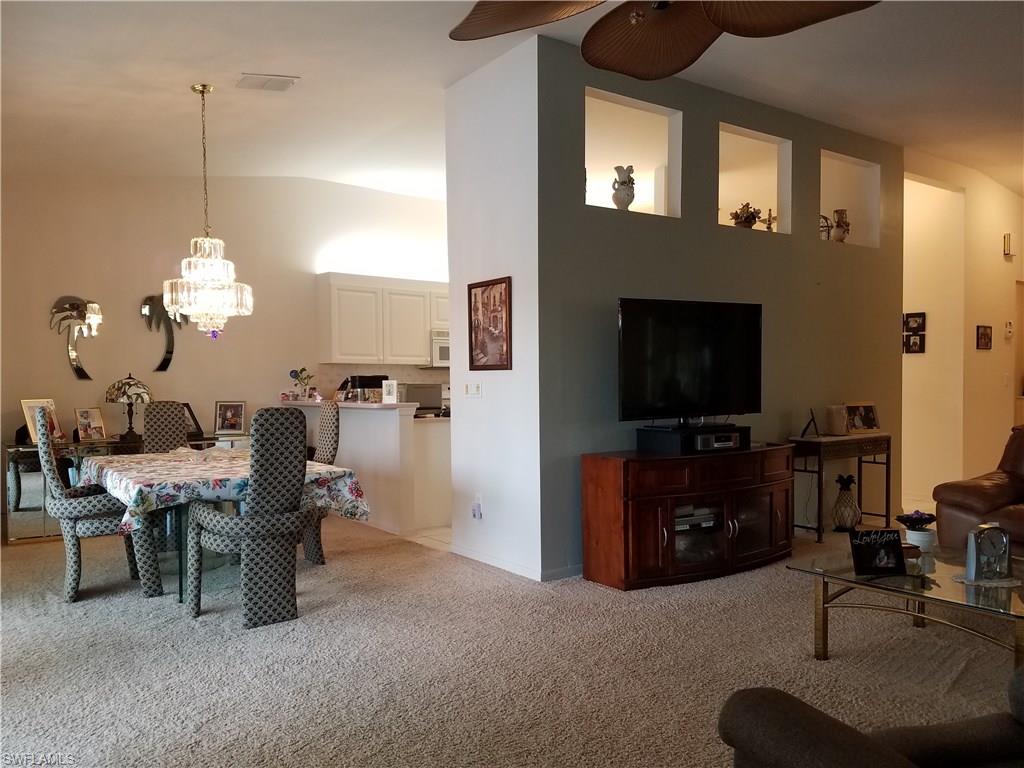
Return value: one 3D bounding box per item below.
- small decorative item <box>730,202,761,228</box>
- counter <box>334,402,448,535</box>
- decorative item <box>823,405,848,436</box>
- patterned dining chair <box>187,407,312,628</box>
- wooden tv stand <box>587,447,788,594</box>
[{"bbox_3d":[1.789,-1.282,5.893,0.230,0.217,0.190,-1,1,-35],"label":"small decorative item"},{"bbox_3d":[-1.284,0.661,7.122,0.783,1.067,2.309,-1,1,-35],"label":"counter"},{"bbox_3d":[2.627,0.294,6.231,0.170,0.250,0.140,-1,1,-35],"label":"decorative item"},{"bbox_3d":[-1.344,0.683,4.135,0.640,1.120,0.600,-1,1,-34],"label":"patterned dining chair"},{"bbox_3d":[1.226,0.824,5.054,1.530,0.780,0.500,-1,1,-34],"label":"wooden tv stand"}]

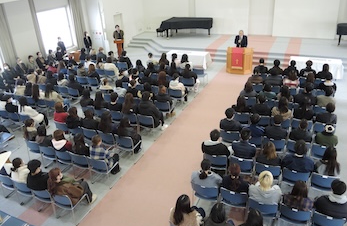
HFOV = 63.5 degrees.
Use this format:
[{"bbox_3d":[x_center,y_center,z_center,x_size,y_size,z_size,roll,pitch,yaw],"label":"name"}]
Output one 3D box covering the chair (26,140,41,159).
[{"bbox_3d":[-3.421,1.005,7.409,0.515,0.775,0.525,9,29,23],"label":"chair"}]

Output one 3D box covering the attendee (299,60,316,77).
[{"bbox_3d":[4.548,-1.217,9.553,0.500,1.290,0.740,8,30,24],"label":"attendee"}]

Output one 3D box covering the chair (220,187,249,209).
[{"bbox_3d":[1.209,1.678,5.481,0.515,0.775,0.525,9,29,23],"label":"chair"}]

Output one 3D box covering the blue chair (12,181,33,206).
[{"bbox_3d":[-3.053,1.631,6.146,0.520,0.780,0.520,8,29,24],"label":"blue chair"}]

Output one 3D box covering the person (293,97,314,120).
[{"bbox_3d":[3.465,0.134,7.584,0.520,1.270,0.760,8,29,24],"label":"person"}]

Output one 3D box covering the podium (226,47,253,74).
[{"bbox_3d":[2.897,-2.260,12.224,1.080,1.000,0.680,9,30,23],"label":"podium"}]

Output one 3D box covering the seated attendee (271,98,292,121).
[{"bbox_3d":[2.971,0.111,7.768,0.520,1.300,0.740,8,29,22],"label":"seated attendee"}]

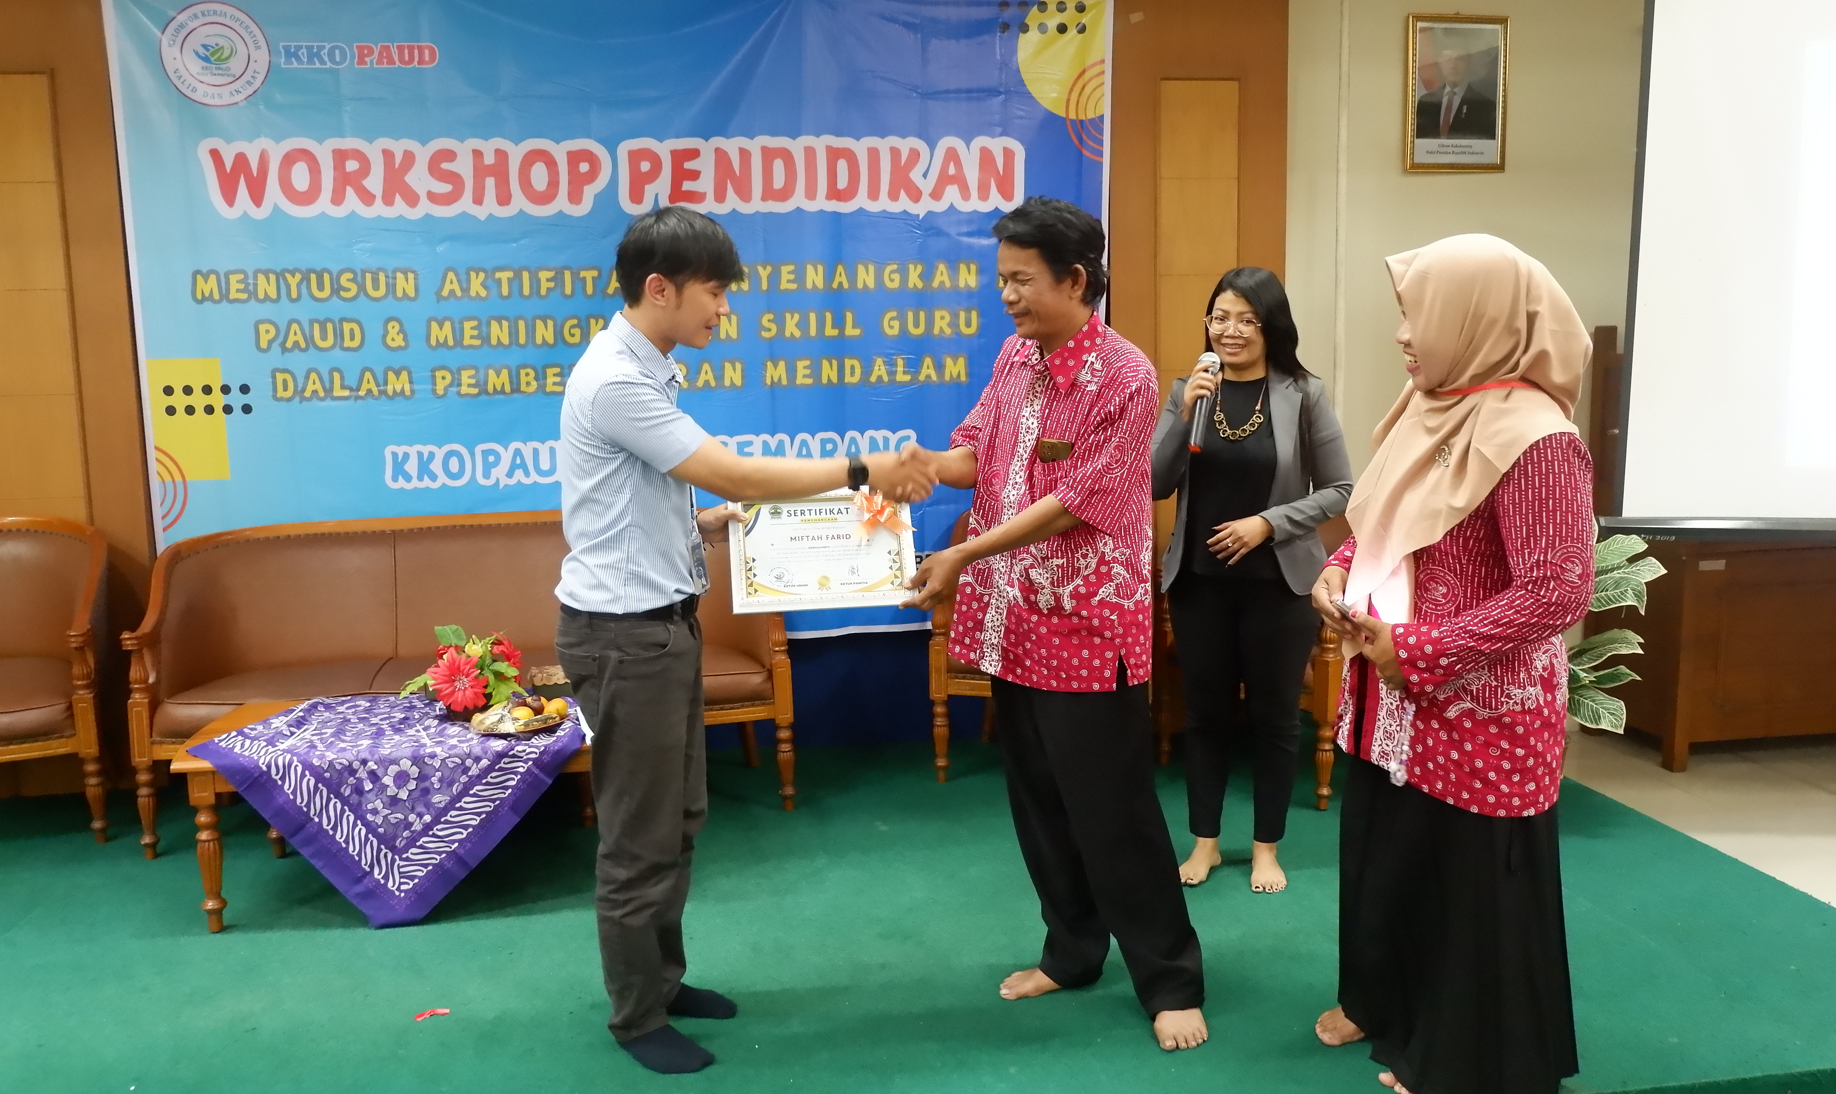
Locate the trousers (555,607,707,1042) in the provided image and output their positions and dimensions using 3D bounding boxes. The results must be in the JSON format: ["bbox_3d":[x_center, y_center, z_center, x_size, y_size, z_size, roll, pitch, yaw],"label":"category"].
[{"bbox_3d":[-0.540,0.529,2.869,0.290,0.840,0.350,-1,8,2],"label":"trousers"}]

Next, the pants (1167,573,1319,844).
[{"bbox_3d":[0.814,0.375,3.719,0.380,0.760,0.270,0,8,9],"label":"pants"}]

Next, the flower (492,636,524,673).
[{"bbox_3d":[-1.071,0.293,3.837,0.080,0.105,0.100,1,9,15],"label":"flower"}]

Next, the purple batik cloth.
[{"bbox_3d":[-1.305,0.651,3.840,0.950,0.430,0.620,-2,8,-9],"label":"purple batik cloth"}]

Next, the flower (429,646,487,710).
[{"bbox_3d":[-1.157,0.339,3.707,0.142,0.165,0.075,-3,9,-16],"label":"flower"}]

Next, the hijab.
[{"bbox_3d":[0.997,-0.219,2.689,0.440,0.680,0.380,-2,8,-6],"label":"hijab"}]

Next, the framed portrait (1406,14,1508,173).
[{"bbox_3d":[1.836,-1.542,5.036,0.366,0.525,0.035,-2,8,-9],"label":"framed portrait"}]

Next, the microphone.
[{"bbox_3d":[0.662,-0.336,3.428,0.052,0.250,0.052,7,-9,5],"label":"microphone"}]

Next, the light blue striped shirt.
[{"bbox_3d":[-0.550,-0.163,2.814,0.310,0.560,0.460,-2,8,-9],"label":"light blue striped shirt"}]

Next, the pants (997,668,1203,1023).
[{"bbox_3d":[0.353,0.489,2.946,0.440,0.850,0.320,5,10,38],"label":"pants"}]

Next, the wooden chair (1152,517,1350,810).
[{"bbox_3d":[1.185,0.276,4.609,0.650,0.860,0.680,-7,10,-38],"label":"wooden chair"}]

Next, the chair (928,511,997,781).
[{"bbox_3d":[0.434,0.274,4.708,0.680,0.860,0.640,1,8,14],"label":"chair"}]

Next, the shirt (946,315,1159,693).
[{"bbox_3d":[0.271,-0.071,2.848,0.480,0.730,0.340,7,11,44],"label":"shirt"}]

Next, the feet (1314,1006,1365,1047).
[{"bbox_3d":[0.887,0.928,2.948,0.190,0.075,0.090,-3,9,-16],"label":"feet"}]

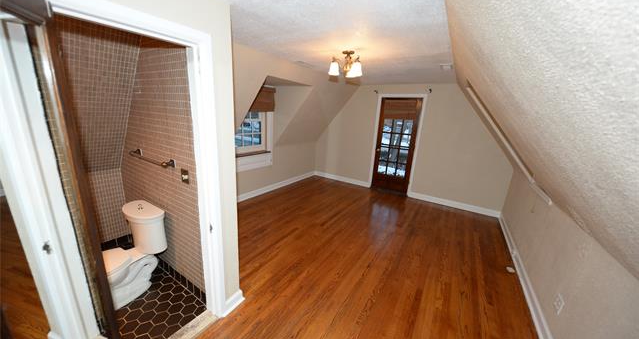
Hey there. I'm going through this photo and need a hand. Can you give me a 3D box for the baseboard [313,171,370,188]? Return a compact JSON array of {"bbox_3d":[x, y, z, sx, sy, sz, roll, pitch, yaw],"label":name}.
[{"bbox_3d":[0.543,0.252,5.384,1.480,0.105,0.025,12,17,28],"label":"baseboard"}]

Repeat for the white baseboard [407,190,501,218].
[{"bbox_3d":[2.599,0.695,4.242,1.570,0.105,0.025,12,17,28],"label":"white baseboard"}]

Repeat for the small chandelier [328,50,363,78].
[{"bbox_3d":[0.293,-1.144,2.328,0.380,0.250,0.380,13,17,31],"label":"small chandelier"}]

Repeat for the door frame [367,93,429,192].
[{"bbox_3d":[1.641,-0.516,4.601,0.930,2.110,0.120,12,17,28],"label":"door frame"}]

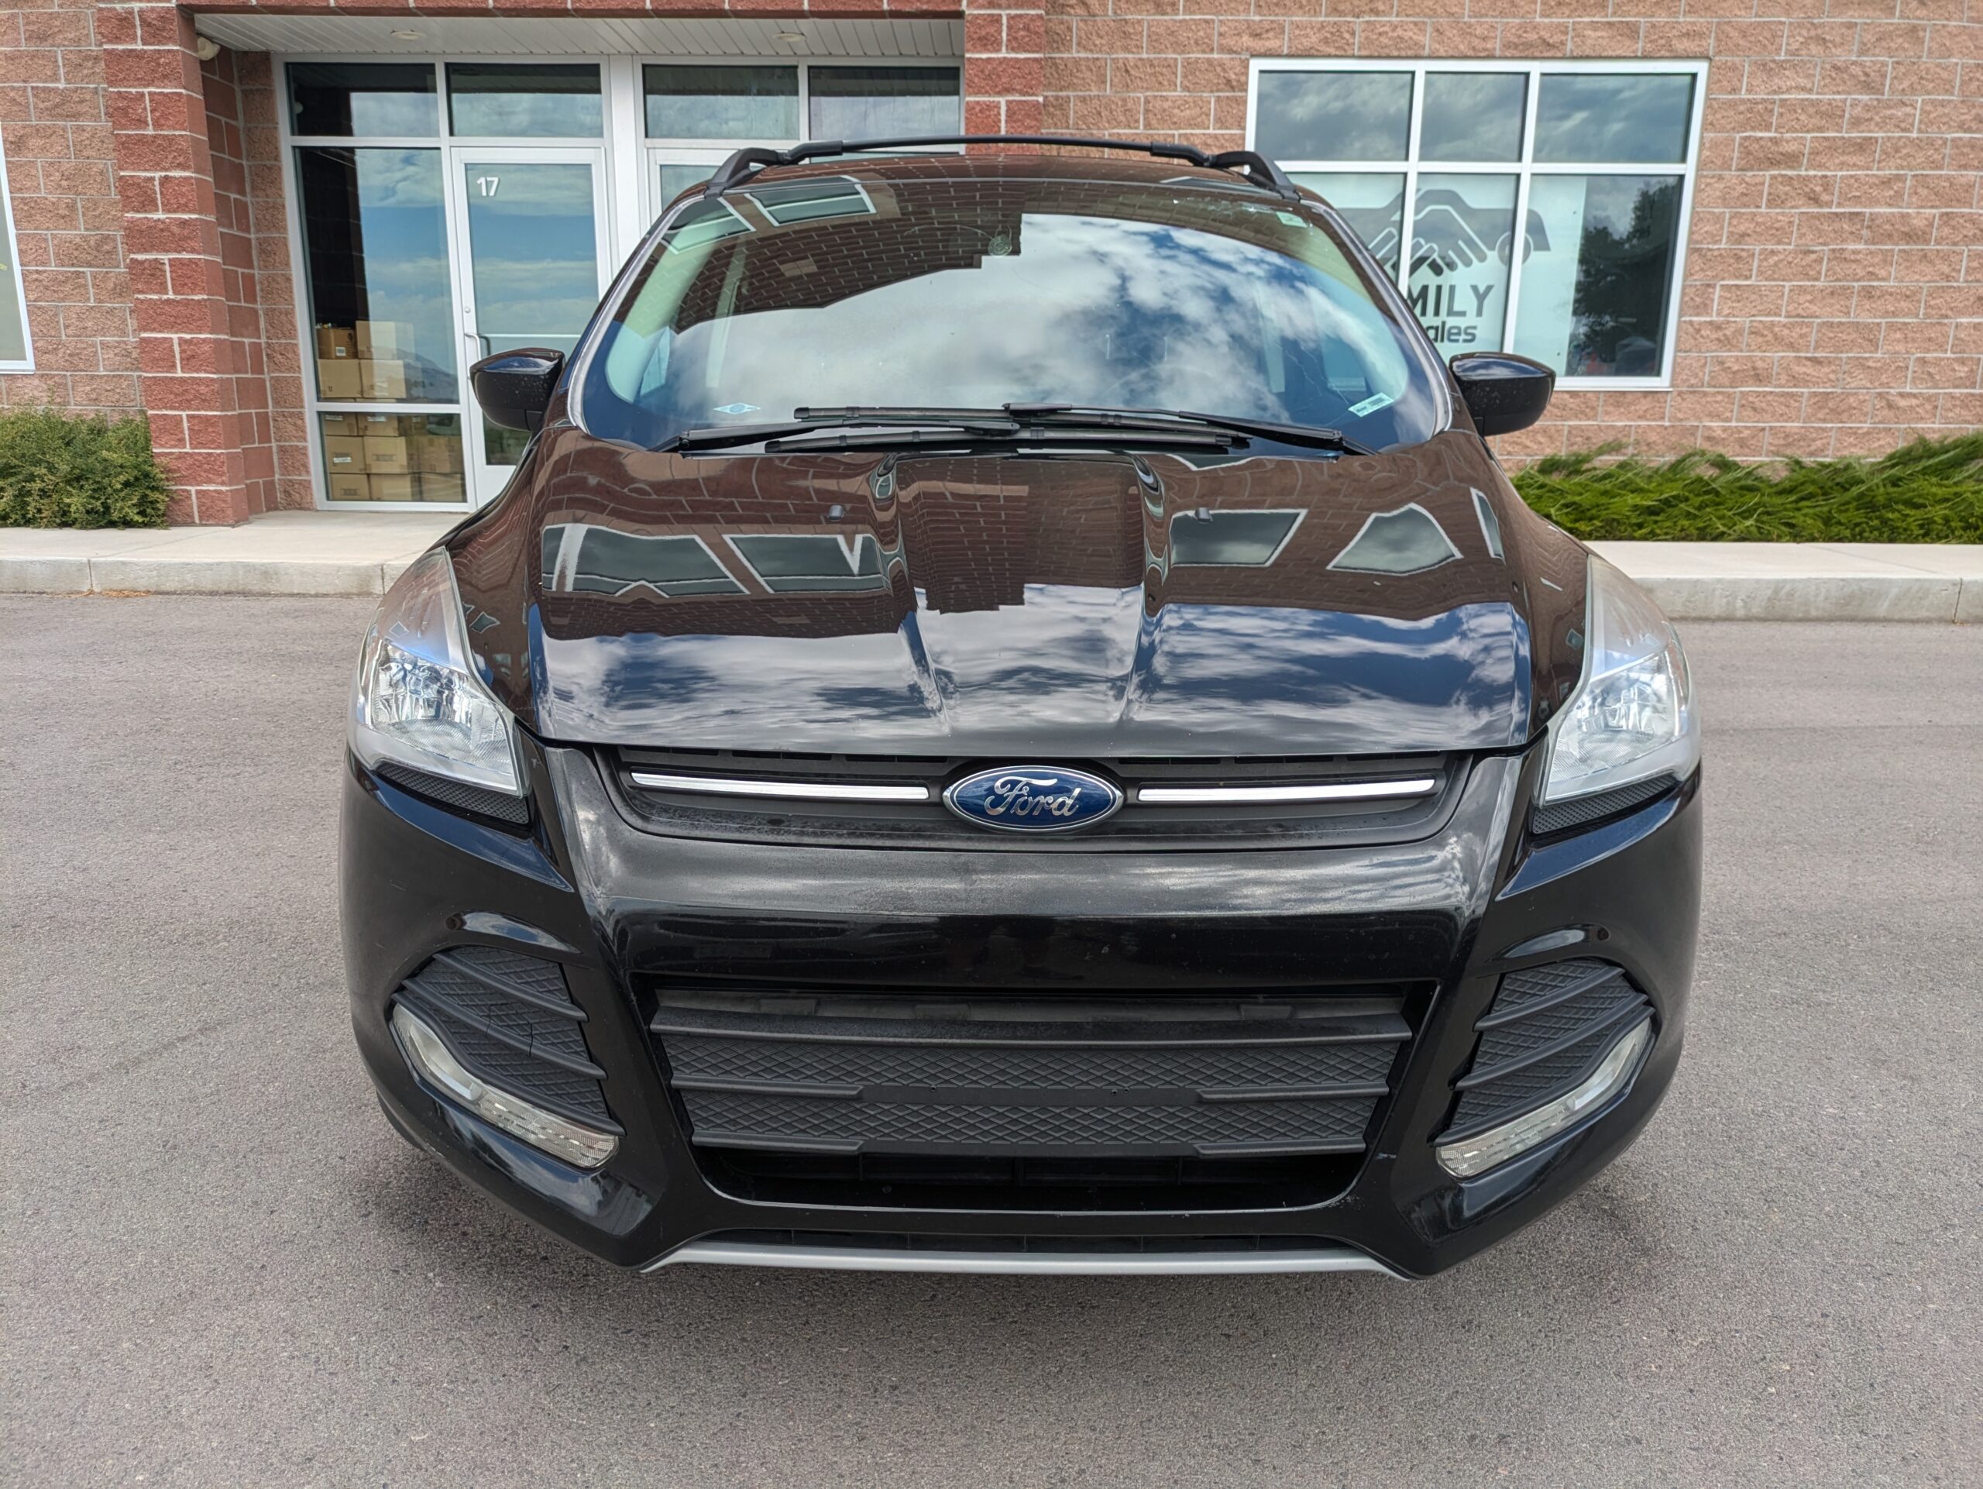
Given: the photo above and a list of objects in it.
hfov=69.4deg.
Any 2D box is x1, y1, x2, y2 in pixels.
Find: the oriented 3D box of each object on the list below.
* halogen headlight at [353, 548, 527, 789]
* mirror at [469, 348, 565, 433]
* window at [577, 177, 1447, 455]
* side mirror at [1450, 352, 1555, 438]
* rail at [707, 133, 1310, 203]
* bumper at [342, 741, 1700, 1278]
[{"bbox_3d":[-0.646,-0.095,1.738,0.325,0.240,0.590,0,14,-1],"label":"halogen headlight"},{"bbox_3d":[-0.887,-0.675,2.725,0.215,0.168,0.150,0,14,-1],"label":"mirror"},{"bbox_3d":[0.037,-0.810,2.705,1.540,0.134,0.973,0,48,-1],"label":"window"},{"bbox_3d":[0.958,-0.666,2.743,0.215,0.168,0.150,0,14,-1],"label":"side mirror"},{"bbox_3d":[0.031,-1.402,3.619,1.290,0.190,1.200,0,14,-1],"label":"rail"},{"bbox_3d":[0.041,0.254,1.650,1.800,0.585,0.540,0,14,-1],"label":"bumper"}]

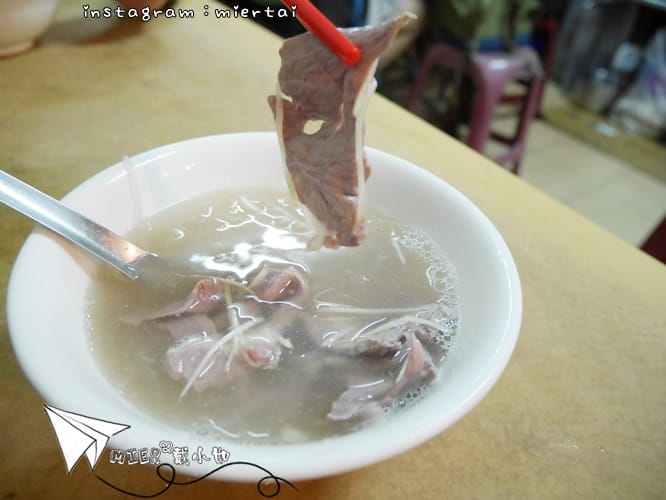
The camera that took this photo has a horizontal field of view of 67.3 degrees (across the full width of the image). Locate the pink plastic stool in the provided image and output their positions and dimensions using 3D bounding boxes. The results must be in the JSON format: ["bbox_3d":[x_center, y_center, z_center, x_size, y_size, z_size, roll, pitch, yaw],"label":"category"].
[{"bbox_3d":[0.520,-0.528,1.894,0.360,0.460,0.360,-22,47,-31],"label":"pink plastic stool"}]

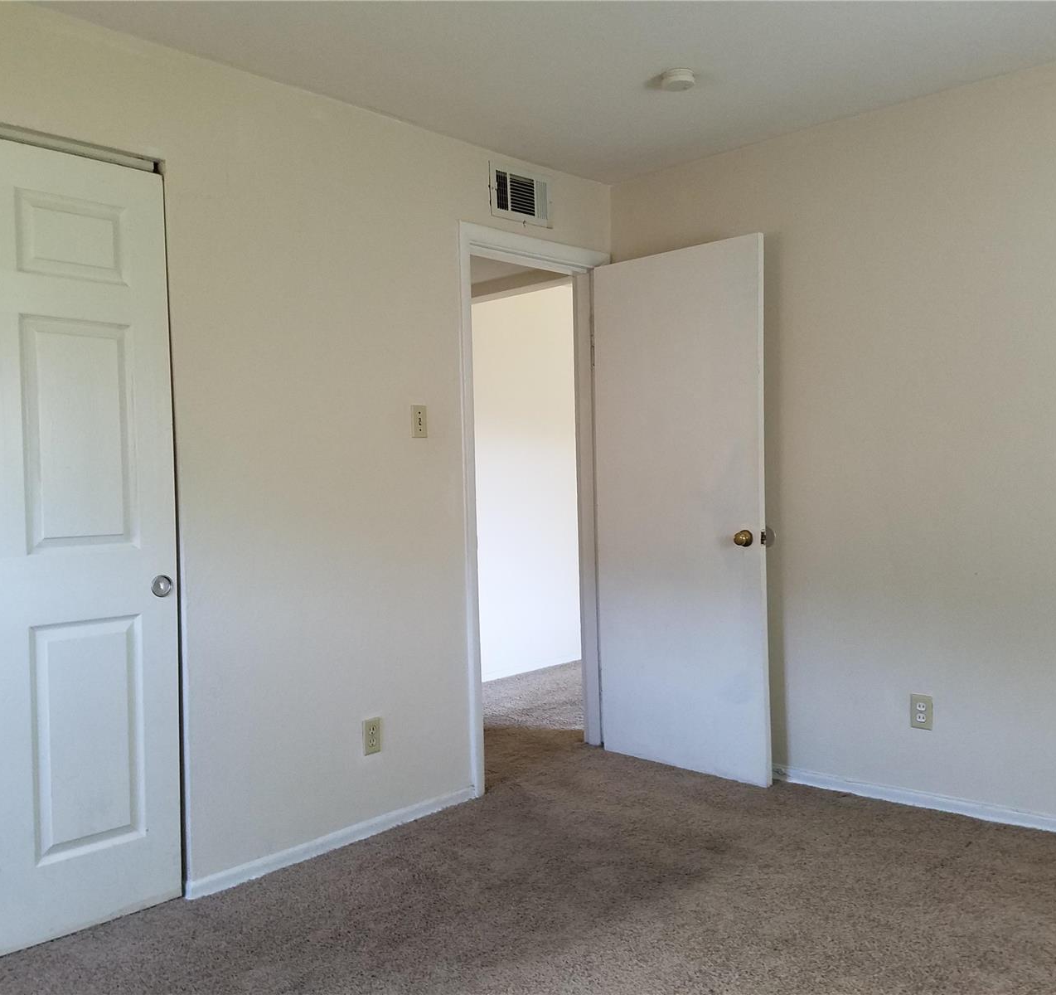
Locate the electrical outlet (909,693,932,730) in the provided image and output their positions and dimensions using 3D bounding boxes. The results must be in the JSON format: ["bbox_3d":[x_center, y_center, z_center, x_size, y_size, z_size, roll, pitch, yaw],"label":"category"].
[{"bbox_3d":[1.358,0.740,3.432,0.071,0.115,0.009,-1,1,43],"label":"electrical outlet"}]

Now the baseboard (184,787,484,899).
[{"bbox_3d":[-0.579,1.092,3.227,0.015,0.054,1.138,-1,1,43],"label":"baseboard"}]

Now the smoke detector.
[{"bbox_3d":[0.467,-1.296,3.101,0.110,0.036,0.110,-2,1,0],"label":"smoke detector"}]

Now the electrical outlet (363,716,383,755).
[{"bbox_3d":[-0.517,0.790,3.298,0.009,0.115,0.071,-1,1,43],"label":"electrical outlet"}]

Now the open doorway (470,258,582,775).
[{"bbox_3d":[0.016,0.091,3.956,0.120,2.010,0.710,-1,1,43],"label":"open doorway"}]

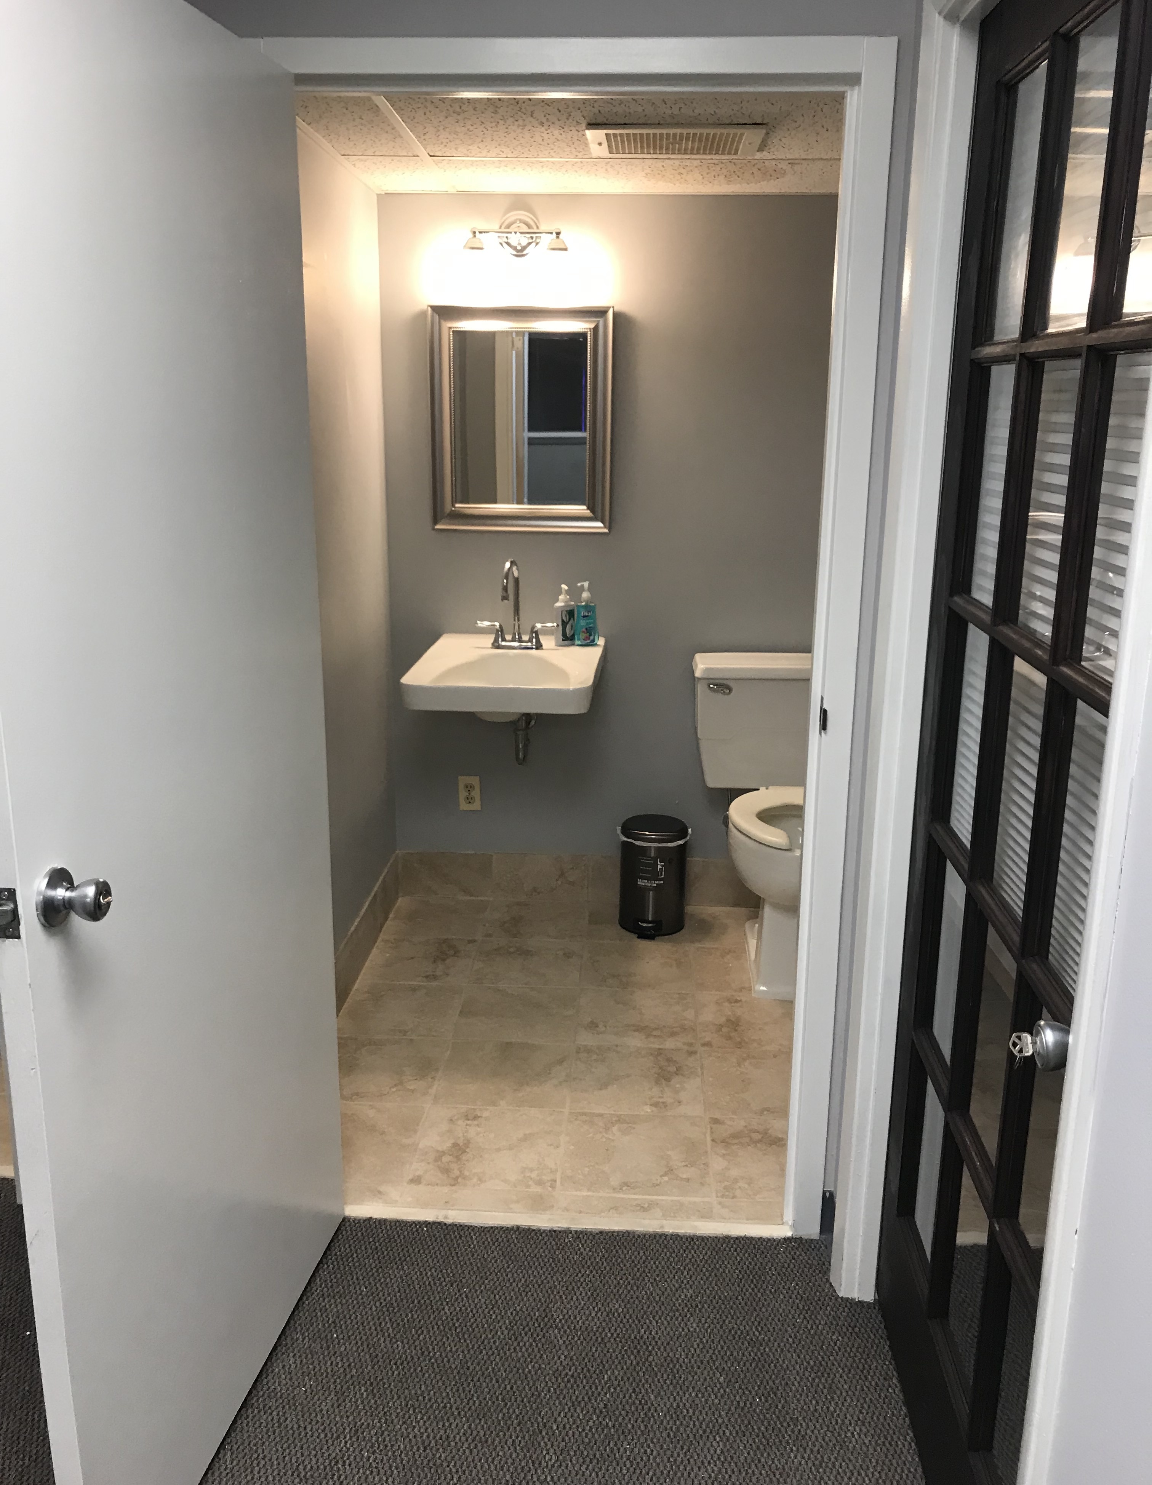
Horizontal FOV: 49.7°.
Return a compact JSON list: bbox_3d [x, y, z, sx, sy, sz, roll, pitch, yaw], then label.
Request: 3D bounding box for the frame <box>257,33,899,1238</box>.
[{"bbox_3d":[-0.028,-0.080,2.204,1.014,2.075,0.130,1,15,3],"label":"frame"}]

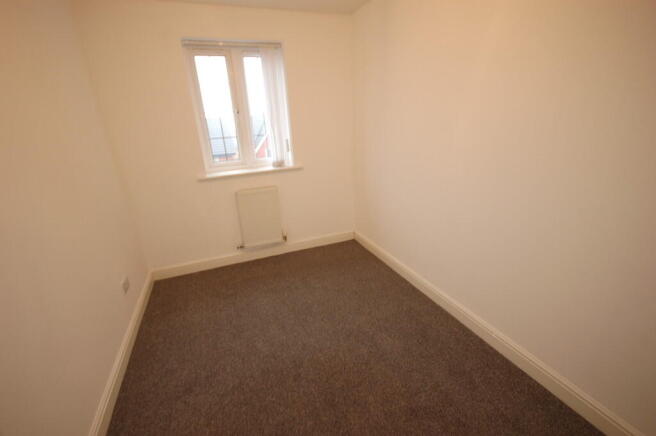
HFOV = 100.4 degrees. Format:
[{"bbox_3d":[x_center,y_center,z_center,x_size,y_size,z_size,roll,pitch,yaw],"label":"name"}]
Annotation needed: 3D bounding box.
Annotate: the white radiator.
[{"bbox_3d":[-0.718,-0.014,2.885,0.410,0.595,0.100,-10,21,-18],"label":"white radiator"}]

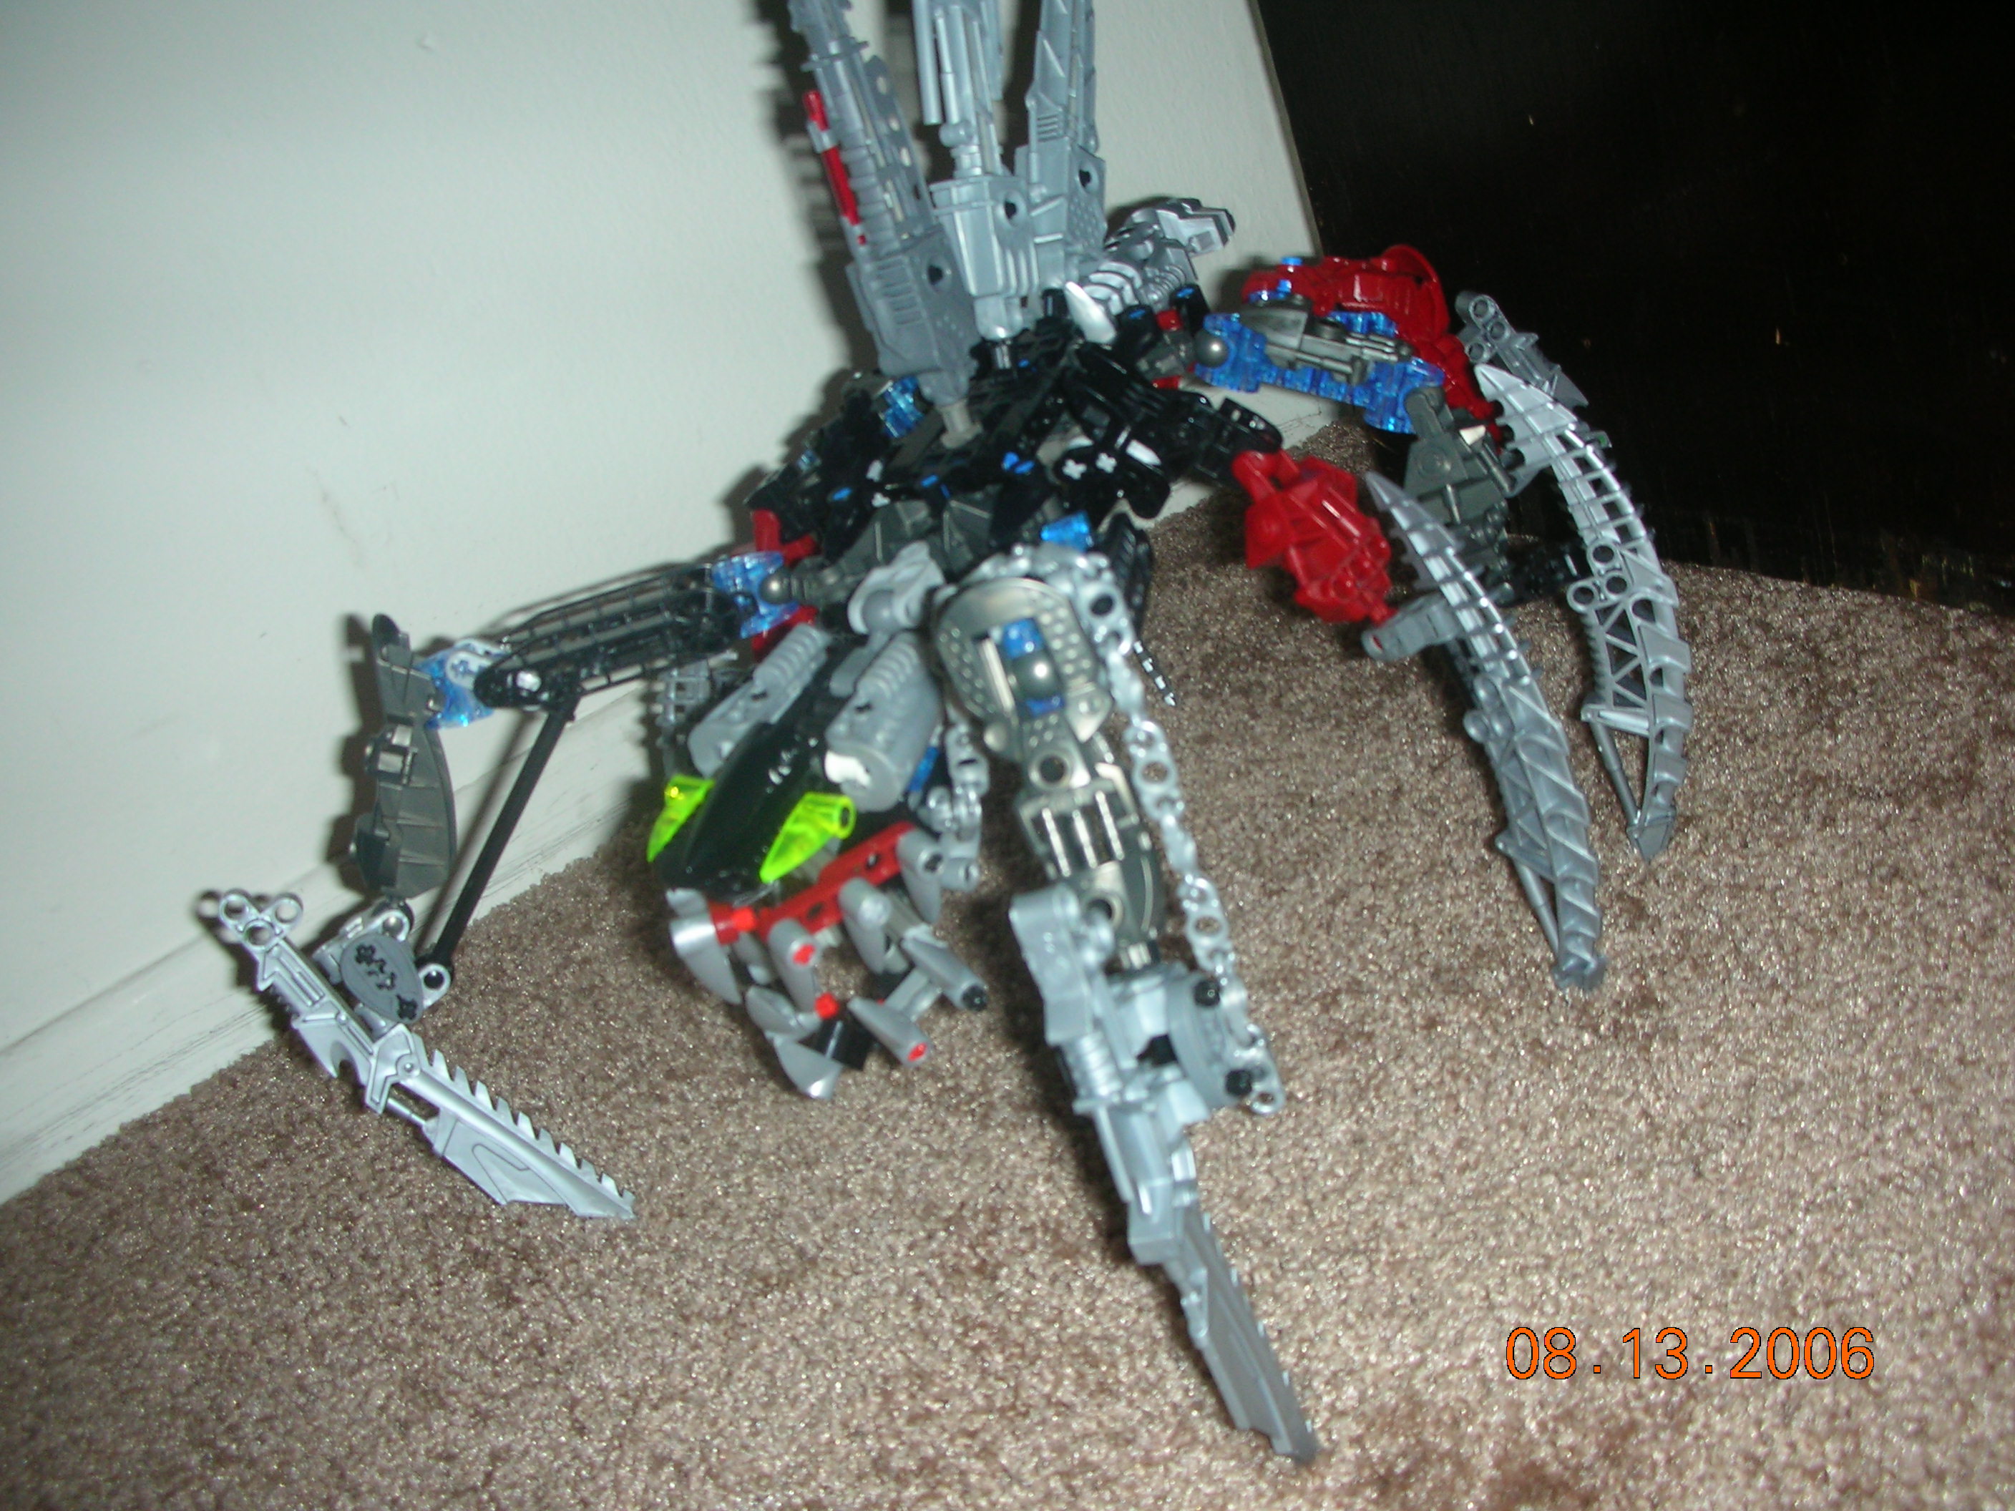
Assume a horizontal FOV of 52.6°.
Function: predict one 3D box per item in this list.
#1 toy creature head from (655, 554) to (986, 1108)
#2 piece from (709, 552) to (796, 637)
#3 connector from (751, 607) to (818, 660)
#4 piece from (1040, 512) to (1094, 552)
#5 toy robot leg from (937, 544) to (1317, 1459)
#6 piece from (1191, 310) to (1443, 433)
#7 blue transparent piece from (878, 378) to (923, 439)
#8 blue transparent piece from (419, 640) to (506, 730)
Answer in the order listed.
[{"bbox_3d":[-0.039,0.014,0.445,0.058,0.060,0.095,-5,58,32],"label":"toy creature head"},{"bbox_3d":[-0.069,-0.044,0.550,0.018,0.022,0.022,0,16,39],"label":"piece"},{"bbox_3d":[-0.059,-0.033,0.540,0.018,0.012,0.013,-9,27,25],"label":"connector"},{"bbox_3d":[0.014,-0.055,0.500,0.013,0.009,0.012,-13,25,18],"label":"piece"},{"bbox_3d":[0.024,0.045,0.395,0.043,0.055,0.185,-17,65,0],"label":"toy robot leg"},{"bbox_3d":[0.087,-0.108,0.575,0.080,0.022,0.019,25,49,35],"label":"piece"},{"bbox_3d":[-0.030,-0.098,0.575,0.012,0.015,0.012,1,32,40],"label":"blue transparent piece"},{"bbox_3d":[-0.128,-0.017,0.478,0.017,0.021,0.019,0,16,39],"label":"blue transparent piece"}]

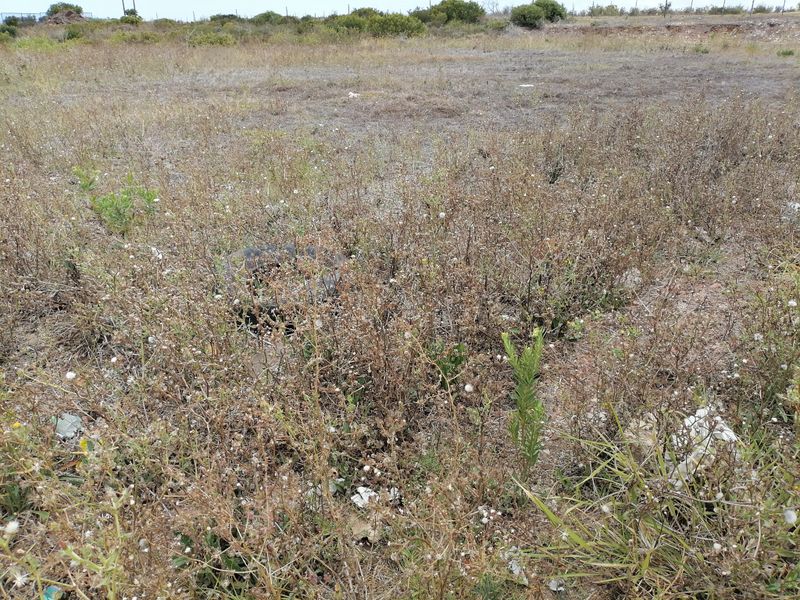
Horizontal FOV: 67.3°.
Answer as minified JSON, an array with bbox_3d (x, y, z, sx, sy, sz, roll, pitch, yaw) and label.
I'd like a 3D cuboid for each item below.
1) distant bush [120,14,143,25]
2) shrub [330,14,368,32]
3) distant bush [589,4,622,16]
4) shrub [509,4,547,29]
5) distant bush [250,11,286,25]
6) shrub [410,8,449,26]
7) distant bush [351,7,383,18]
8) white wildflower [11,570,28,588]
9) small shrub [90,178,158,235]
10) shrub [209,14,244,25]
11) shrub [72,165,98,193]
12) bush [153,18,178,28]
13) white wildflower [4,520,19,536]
[{"bbox_3d":[-25.916,-27.074,58.000,2.100,1.000,1.800,-10,27,-20],"label":"distant bush"},{"bbox_3d":[-3.530,-19.326,42.000,2.600,1.200,2.100,-2,25,-4],"label":"shrub"},{"bbox_3d":[18.718,-26.498,55.000,2.900,1.100,2.200,0,25,0],"label":"distant bush"},{"bbox_3d":[9.195,-20.287,43.000,2.500,1.700,2.300,4,26,10],"label":"shrub"},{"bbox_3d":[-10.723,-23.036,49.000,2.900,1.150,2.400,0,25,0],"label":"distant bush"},{"bbox_3d":[2.356,-22.646,48.000,3.000,1.700,2.600,0,25,3],"label":"shrub"},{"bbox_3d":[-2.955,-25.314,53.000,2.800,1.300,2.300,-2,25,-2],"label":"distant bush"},{"bbox_3d":[-0.836,0.614,1.320,0.040,0.036,0.038,0,25,0],"label":"white wildflower"},{"bbox_3d":[-2.040,-0.700,4.450,0.500,0.380,0.450,-12,28,-23],"label":"small shrub"},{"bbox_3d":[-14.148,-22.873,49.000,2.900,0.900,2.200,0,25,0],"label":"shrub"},{"bbox_3d":[-2.905,-1.131,5.550,0.240,0.230,0.220,-13,28,-25],"label":"shrub"},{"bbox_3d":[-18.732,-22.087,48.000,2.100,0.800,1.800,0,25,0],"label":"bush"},{"bbox_3d":[-0.938,0.551,1.450,0.034,0.034,0.034,0,25,0],"label":"white wildflower"}]

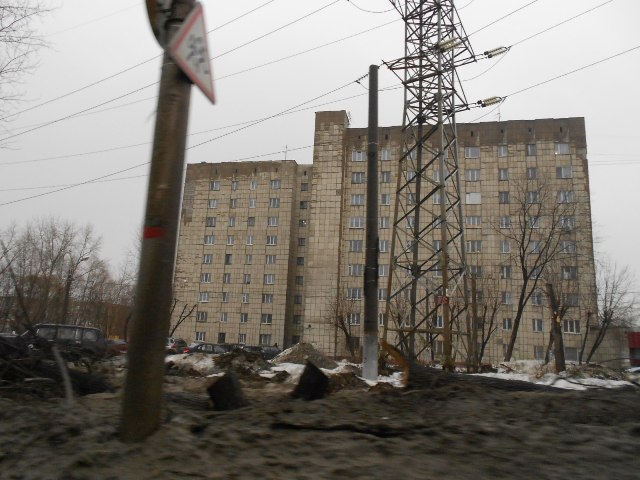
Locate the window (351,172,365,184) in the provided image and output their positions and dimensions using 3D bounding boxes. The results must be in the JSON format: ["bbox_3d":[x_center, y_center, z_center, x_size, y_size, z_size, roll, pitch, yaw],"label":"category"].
[{"bbox_3d":[4.736,-7.665,59.305,1.583,1.340,0.150,0,-11,13],"label":"window"}]

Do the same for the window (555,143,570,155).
[{"bbox_3d":[27.693,-10.335,54.726,1.680,1.430,0.200,0,-11,13],"label":"window"}]

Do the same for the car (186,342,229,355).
[{"bbox_3d":[-8.274,8.720,37.000,4.350,1.450,1.720,5,-11,-11],"label":"car"}]

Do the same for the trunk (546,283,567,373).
[{"bbox_3d":[13.776,5.097,28.000,1.150,5.242,0.850,0,-11,13],"label":"trunk"}]

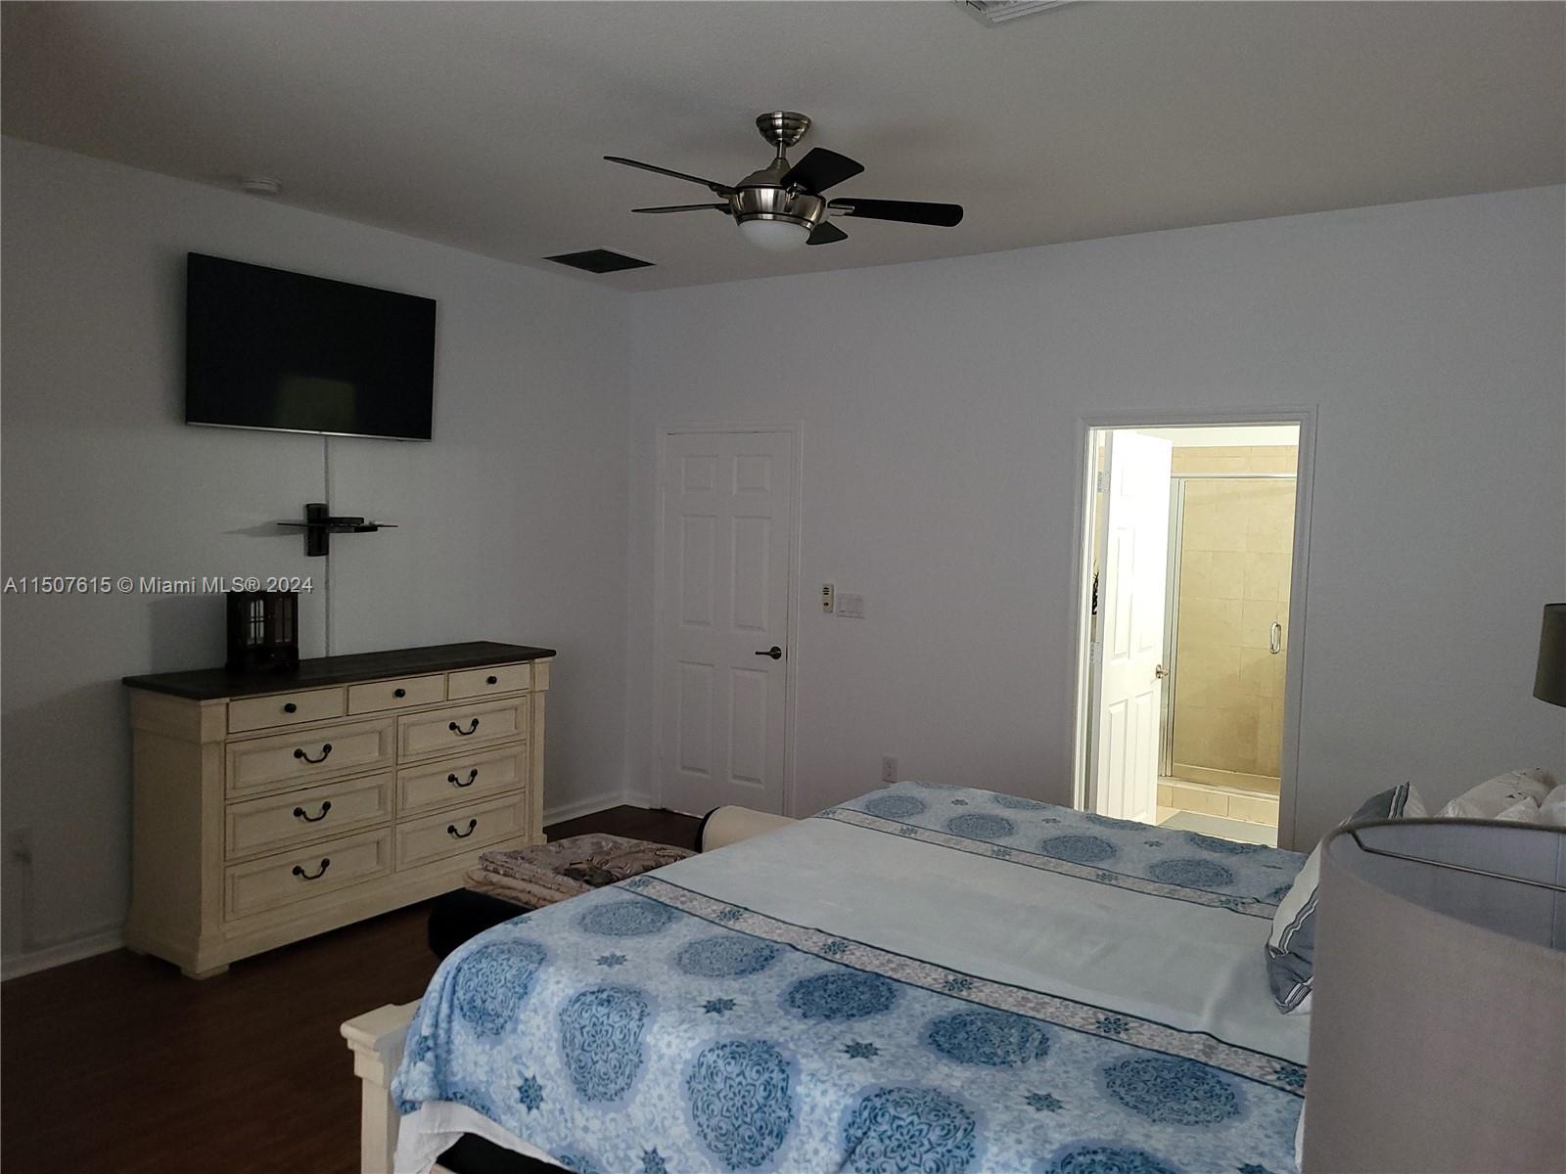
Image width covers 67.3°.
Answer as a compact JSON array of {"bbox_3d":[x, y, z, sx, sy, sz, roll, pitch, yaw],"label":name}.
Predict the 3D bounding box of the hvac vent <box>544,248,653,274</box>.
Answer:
[{"bbox_3d":[-0.871,-1.536,5.600,0.390,0.030,0.390,4,5,34],"label":"hvac vent"}]

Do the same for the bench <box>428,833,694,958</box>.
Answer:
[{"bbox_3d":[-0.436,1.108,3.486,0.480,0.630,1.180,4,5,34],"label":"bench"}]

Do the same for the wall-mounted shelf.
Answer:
[{"bbox_3d":[-1.815,-0.225,4.769,0.280,0.215,0.390,4,5,34],"label":"wall-mounted shelf"}]

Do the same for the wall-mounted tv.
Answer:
[{"bbox_3d":[-1.884,-0.932,4.773,0.065,0.632,1.113,7,6,34],"label":"wall-mounted tv"}]

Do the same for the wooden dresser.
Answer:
[{"bbox_3d":[-1.713,0.807,4.815,0.481,1.000,1.658,4,5,35],"label":"wooden dresser"}]

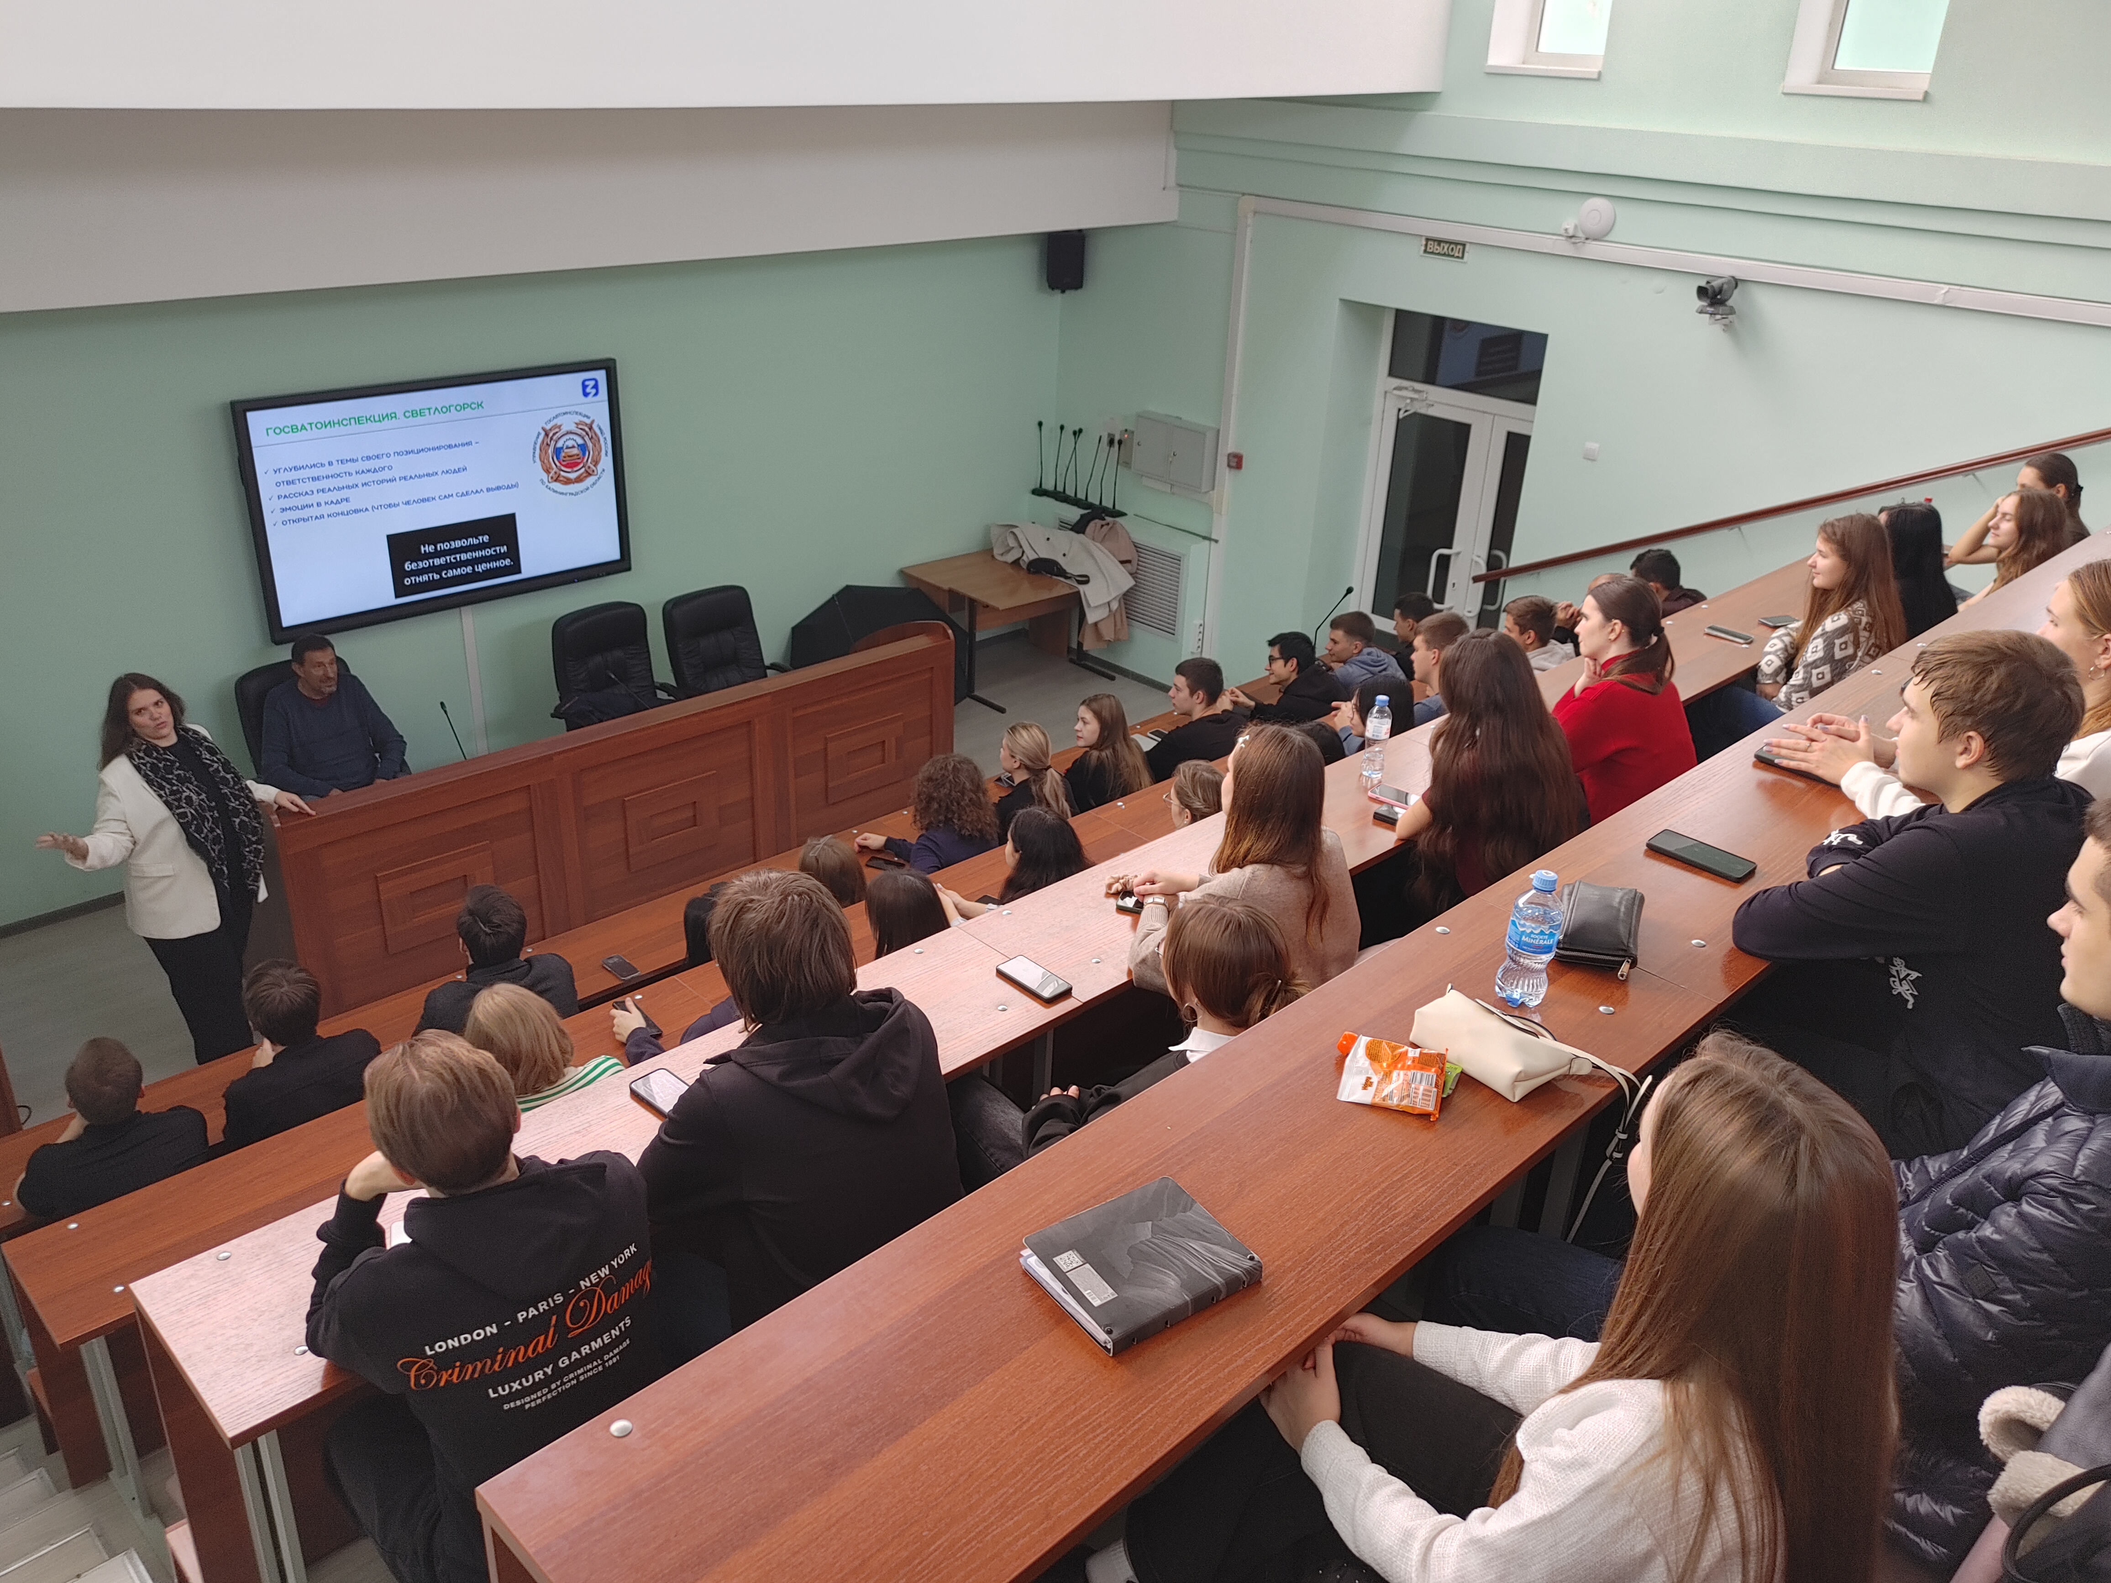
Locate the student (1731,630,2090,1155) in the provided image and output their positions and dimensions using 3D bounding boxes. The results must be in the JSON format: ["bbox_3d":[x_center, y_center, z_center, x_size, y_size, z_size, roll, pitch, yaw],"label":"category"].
[{"bbox_3d":[1.331,0.341,2.514,0.500,1.260,0.600,-21,34,-40],"label":"student"}]

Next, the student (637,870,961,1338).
[{"bbox_3d":[-0.471,0.741,2.671,0.510,1.300,0.730,-13,30,-30],"label":"student"}]

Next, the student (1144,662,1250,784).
[{"bbox_3d":[0.622,0.034,6.760,0.620,1.240,0.480,16,28,26],"label":"student"}]

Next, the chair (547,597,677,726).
[{"bbox_3d":[-1.993,-0.338,7.620,0.620,1.080,0.660,-15,31,-33],"label":"chair"}]

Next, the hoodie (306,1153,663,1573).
[{"bbox_3d":[-0.742,0.762,2.167,0.480,0.620,0.480,-21,34,-41],"label":"hoodie"}]

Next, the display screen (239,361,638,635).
[{"bbox_3d":[-2.791,-1.371,7.299,1.765,1.052,0.090,-21,34,-40],"label":"display screen"}]

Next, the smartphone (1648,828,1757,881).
[{"bbox_3d":[1.058,0.108,2.595,0.079,0.010,0.165,-20,34,-40],"label":"smartphone"}]

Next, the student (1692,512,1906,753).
[{"bbox_3d":[2.448,-0.305,5.246,0.720,1.240,0.480,19,30,31],"label":"student"}]

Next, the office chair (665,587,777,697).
[{"bbox_3d":[-1.529,-0.515,8.040,0.620,1.080,0.660,-18,32,-36],"label":"office chair"}]

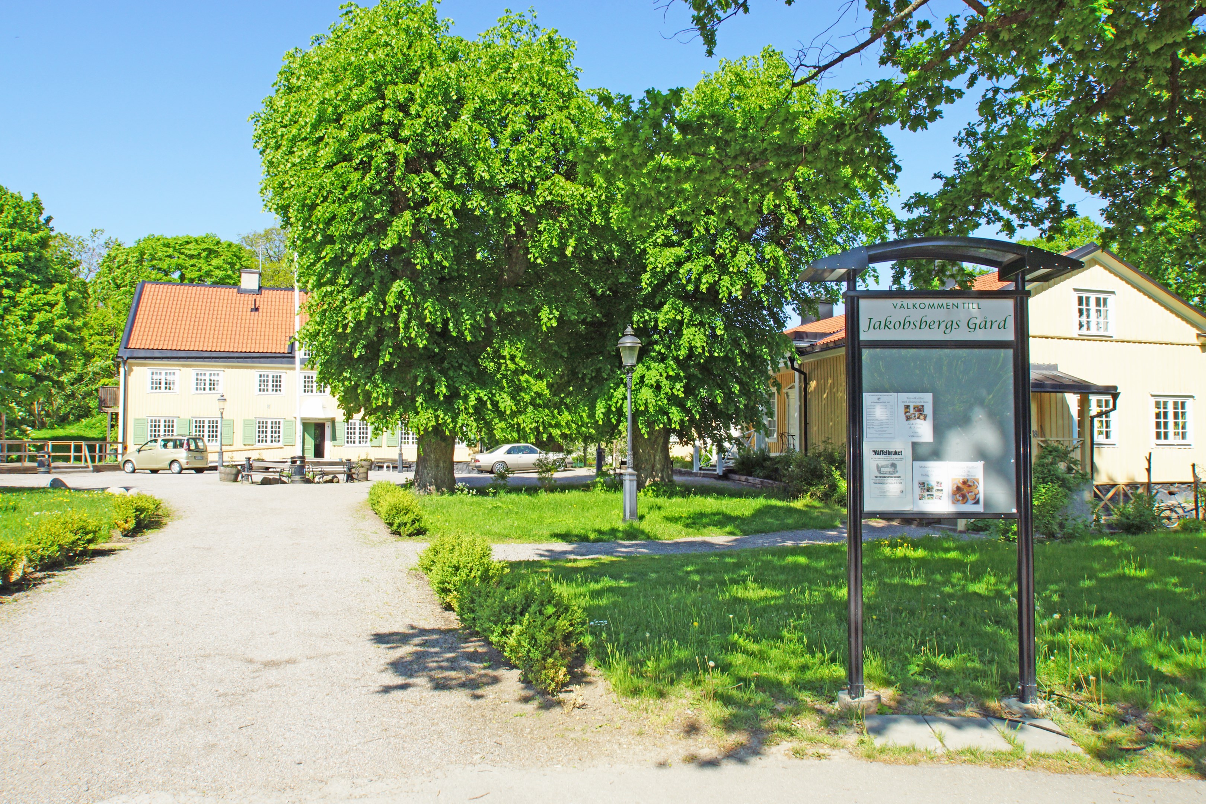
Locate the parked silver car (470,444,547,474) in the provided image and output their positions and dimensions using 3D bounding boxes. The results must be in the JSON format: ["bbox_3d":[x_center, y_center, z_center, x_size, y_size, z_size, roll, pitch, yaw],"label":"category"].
[{"bbox_3d":[-3.665,2.569,41.727,4.680,1.390,1.750,1,-3,-19],"label":"parked silver car"}]

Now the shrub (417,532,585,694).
[{"bbox_3d":[-1.052,1.665,8.311,0.620,0.520,5.450,1,-3,-19],"label":"shrub"}]

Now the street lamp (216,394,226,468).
[{"bbox_3d":[-18.469,1.479,43.776,0.460,3.770,0.460,1,-3,-17],"label":"street lamp"}]

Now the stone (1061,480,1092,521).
[{"bbox_3d":[11.250,2.445,21.414,0.800,1.050,0.600,1,-3,-17],"label":"stone"}]

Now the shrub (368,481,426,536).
[{"bbox_3d":[-3.950,1.968,17.274,0.650,0.650,5.400,1,-3,-19],"label":"shrub"}]

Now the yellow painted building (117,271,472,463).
[{"bbox_3d":[-17.740,-1.850,55.442,19.451,11.500,11.200,1,-3,-17],"label":"yellow painted building"}]

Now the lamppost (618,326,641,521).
[{"bbox_3d":[0.521,0.426,17.398,0.470,3.780,0.470,0,-3,0],"label":"lamppost"}]

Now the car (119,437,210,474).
[{"bbox_3d":[-20.055,2.409,41.332,3.860,1.700,1.690,-1,-3,15],"label":"car"}]

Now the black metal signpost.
[{"bbox_3d":[2.009,0.449,5.446,1.570,2.750,0.530,0,-3,4],"label":"black metal signpost"}]

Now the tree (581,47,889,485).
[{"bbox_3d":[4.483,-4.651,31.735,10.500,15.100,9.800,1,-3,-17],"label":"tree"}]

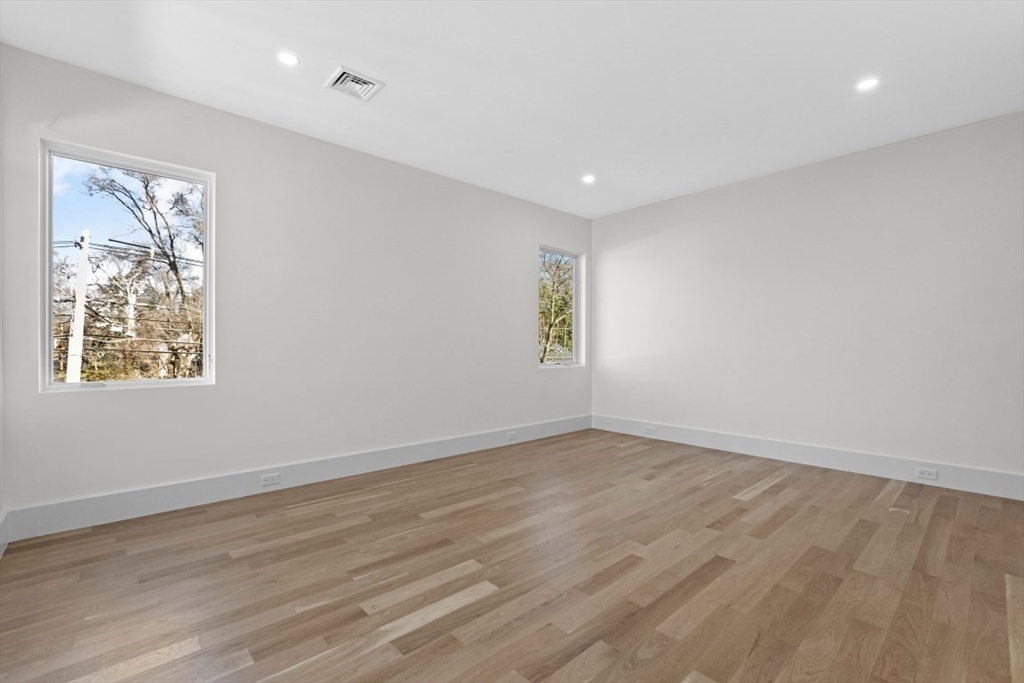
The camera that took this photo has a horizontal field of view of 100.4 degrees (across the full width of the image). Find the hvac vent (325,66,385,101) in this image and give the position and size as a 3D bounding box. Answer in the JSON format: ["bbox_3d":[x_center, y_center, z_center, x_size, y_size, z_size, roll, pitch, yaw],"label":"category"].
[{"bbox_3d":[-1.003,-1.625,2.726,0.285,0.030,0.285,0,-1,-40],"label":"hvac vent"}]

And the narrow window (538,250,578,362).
[{"bbox_3d":[0.599,-0.407,5.303,0.823,1.456,0.110,0,-1,-40],"label":"narrow window"}]

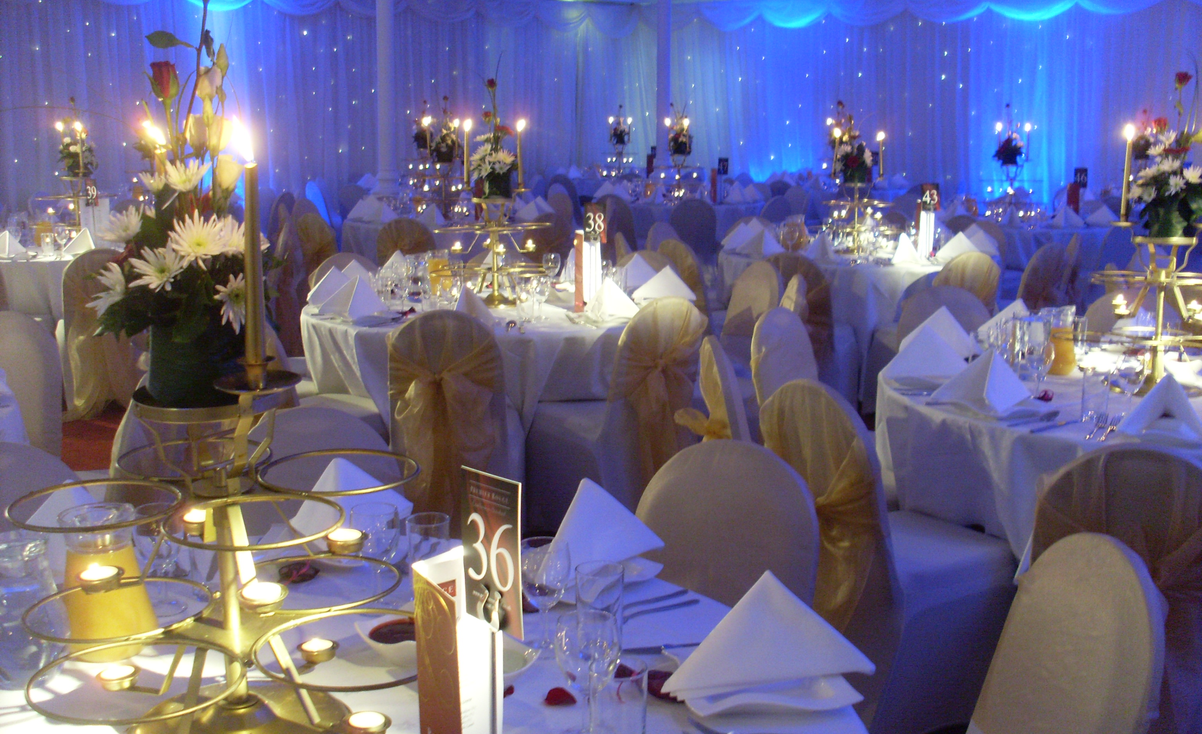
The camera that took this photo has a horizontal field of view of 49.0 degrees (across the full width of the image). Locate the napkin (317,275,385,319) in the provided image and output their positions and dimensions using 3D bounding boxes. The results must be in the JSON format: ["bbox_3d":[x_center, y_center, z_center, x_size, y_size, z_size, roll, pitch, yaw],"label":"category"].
[{"bbox_3d":[-1.020,-0.313,5.626,0.207,0.147,0.288,8,13,38],"label":"napkin"}]

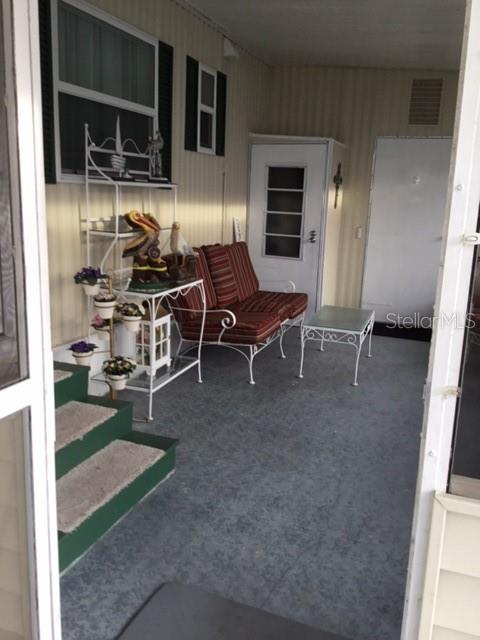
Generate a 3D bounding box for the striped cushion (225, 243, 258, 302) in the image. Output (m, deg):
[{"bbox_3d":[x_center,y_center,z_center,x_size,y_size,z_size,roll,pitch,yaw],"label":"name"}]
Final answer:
[{"bbox_3d":[-0.042,-0.444,5.352,0.160,0.500,0.632,-10,7,23],"label":"striped cushion"}]

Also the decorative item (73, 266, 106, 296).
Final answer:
[{"bbox_3d":[-0.904,-0.226,3.466,0.189,0.171,0.189,2,12,0],"label":"decorative item"}]

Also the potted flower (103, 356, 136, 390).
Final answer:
[{"bbox_3d":[-0.712,0.316,3.385,0.194,0.173,0.194,2,13,-1],"label":"potted flower"}]

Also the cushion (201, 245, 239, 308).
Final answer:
[{"bbox_3d":[-0.209,-0.409,5.322,0.112,0.544,0.544,-8,8,24],"label":"cushion"}]

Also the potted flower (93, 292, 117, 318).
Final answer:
[{"bbox_3d":[-0.776,-0.089,3.308,0.128,0.143,0.128,2,13,-1],"label":"potted flower"}]

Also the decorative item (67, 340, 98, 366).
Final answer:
[{"bbox_3d":[-0.961,0.215,3.518,0.189,0.160,0.189,7,13,20],"label":"decorative item"}]

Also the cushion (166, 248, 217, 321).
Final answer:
[{"bbox_3d":[-0.415,-0.302,4.822,0.112,0.544,0.544,-8,8,24],"label":"cushion"}]

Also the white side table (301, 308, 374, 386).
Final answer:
[{"bbox_3d":[0.863,0.197,4.969,0.472,0.425,0.924,7,14,21],"label":"white side table"}]

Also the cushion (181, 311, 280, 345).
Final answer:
[{"bbox_3d":[-0.057,0.045,4.582,0.632,0.149,0.639,7,13,20],"label":"cushion"}]

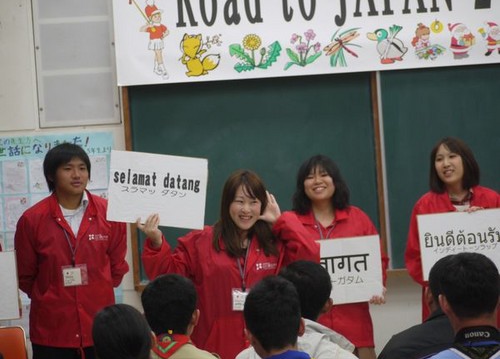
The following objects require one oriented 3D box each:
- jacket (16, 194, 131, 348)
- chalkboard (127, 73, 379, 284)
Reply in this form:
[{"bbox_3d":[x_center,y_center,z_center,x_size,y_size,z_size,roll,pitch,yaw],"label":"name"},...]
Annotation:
[{"bbox_3d":[-0.794,0.396,10.800,0.490,0.690,0.300,-3,0,-7],"label":"jacket"},{"bbox_3d":[0.026,-0.047,11.450,1.190,1.100,0.060,-3,0,0],"label":"chalkboard"}]

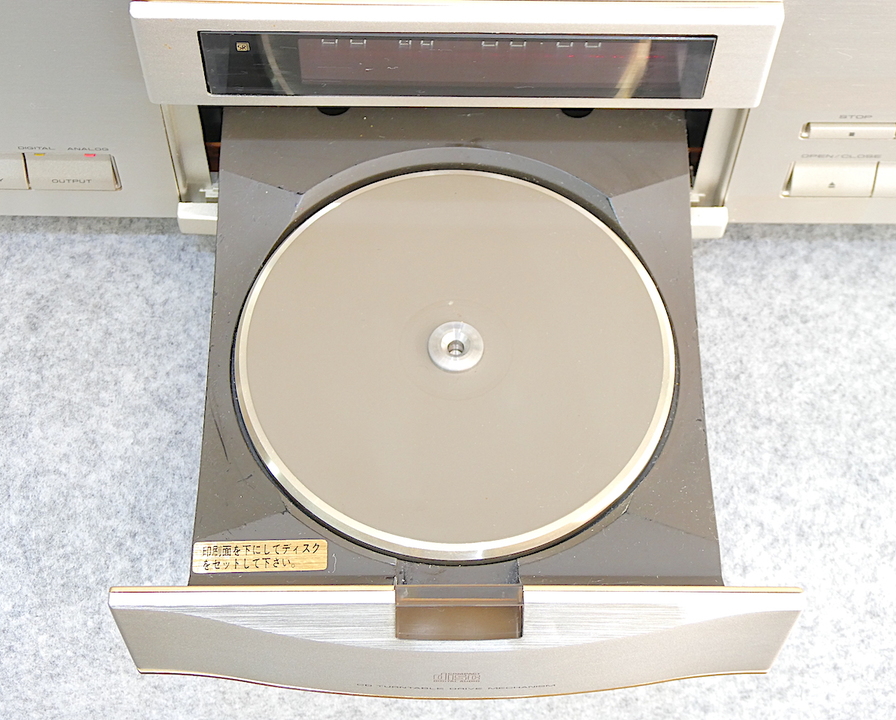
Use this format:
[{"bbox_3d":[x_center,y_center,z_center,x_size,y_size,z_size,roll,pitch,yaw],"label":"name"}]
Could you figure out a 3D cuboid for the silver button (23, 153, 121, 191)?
[{"bbox_3d":[-0.116,-0.058,0.520,0.027,0.016,0.004,0,62,-1],"label":"silver button"}]

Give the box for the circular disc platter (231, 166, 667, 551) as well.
[{"bbox_3d":[0.002,-0.002,0.456,0.119,0.007,0.119,0,62,-1],"label":"circular disc platter"}]

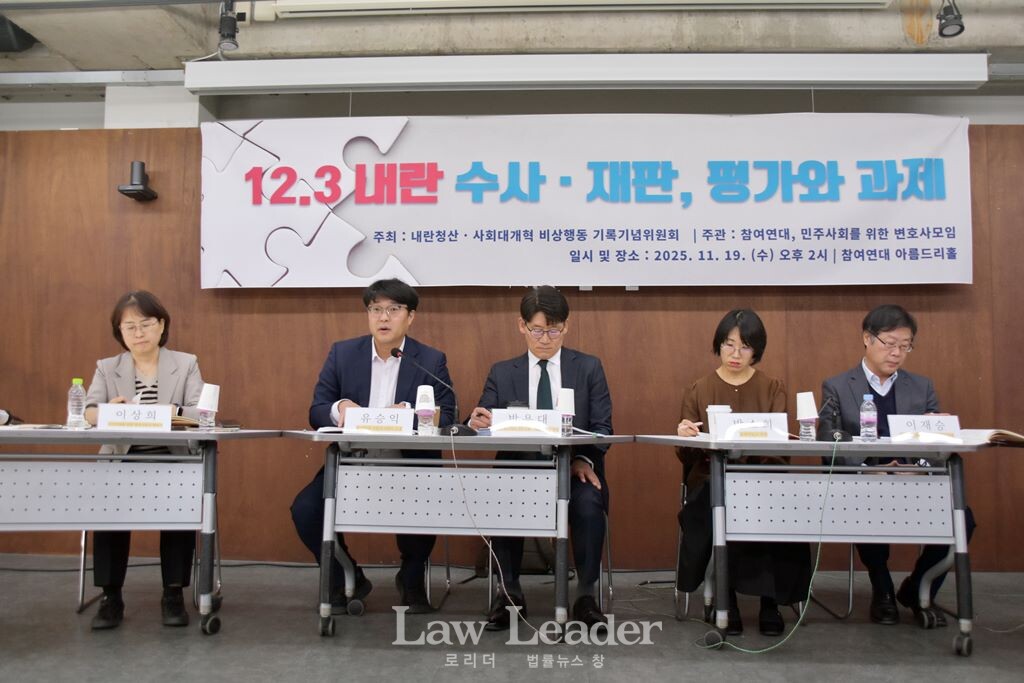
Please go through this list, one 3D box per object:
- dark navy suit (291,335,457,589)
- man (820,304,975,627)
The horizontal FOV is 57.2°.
[{"bbox_3d":[-0.550,0.485,3.910,0.650,1.050,0.680,0,-4,7],"label":"dark navy suit"},{"bbox_3d":[1.572,0.481,3.885,0.585,1.260,0.620,0,-5,4],"label":"man"}]

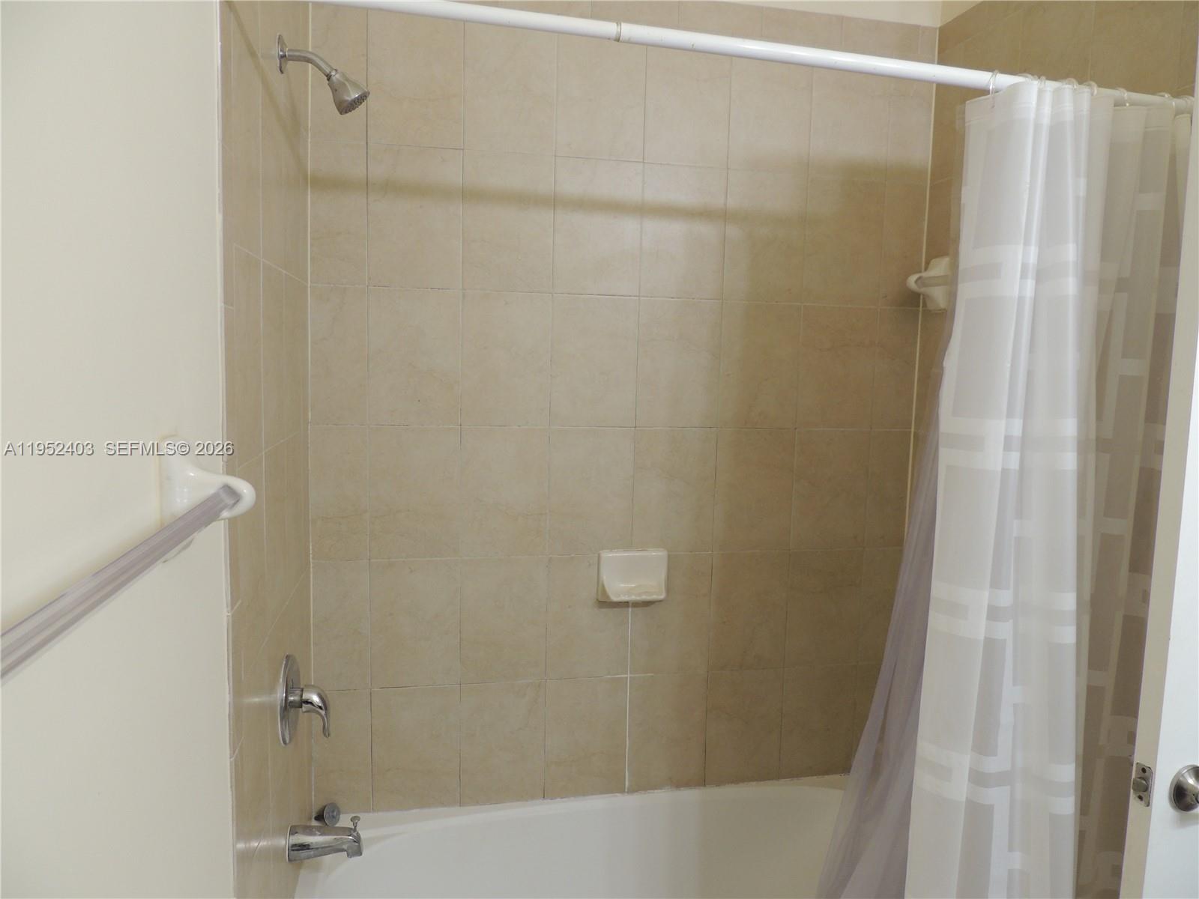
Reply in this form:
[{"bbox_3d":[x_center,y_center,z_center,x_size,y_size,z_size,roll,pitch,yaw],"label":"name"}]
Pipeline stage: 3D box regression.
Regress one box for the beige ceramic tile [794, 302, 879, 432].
[{"bbox_3d":[0.589,-0.201,2.061,0.201,0.302,0.009,0,7,-12],"label":"beige ceramic tile"}]

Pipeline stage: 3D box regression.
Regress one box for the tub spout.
[{"bbox_3d":[-0.520,0.738,1.585,0.134,0.084,0.057,0,6,-12],"label":"tub spout"}]

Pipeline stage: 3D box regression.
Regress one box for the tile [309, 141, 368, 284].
[{"bbox_3d":[-0.561,-0.508,1.794,0.117,0.303,0.009,0,6,-11],"label":"tile"}]

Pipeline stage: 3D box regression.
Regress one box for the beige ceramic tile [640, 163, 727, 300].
[{"bbox_3d":[0.197,-0.507,1.949,0.202,0.303,0.010,0,6,-12],"label":"beige ceramic tile"}]

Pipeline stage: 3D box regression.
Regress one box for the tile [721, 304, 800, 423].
[{"bbox_3d":[0.393,-0.205,2.042,0.204,0.306,0.010,0,6,-11],"label":"tile"}]

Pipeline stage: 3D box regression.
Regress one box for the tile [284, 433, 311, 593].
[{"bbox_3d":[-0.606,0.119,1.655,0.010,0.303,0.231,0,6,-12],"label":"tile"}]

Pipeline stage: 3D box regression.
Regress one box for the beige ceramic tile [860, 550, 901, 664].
[{"bbox_3d":[0.730,0.405,2.159,0.111,0.303,0.009,0,6,-11],"label":"beige ceramic tile"}]

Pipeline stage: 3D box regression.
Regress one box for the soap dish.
[{"bbox_3d":[0.087,0.310,1.977,0.166,0.127,0.069,0,6,-12],"label":"soap dish"}]

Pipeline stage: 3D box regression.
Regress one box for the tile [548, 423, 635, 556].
[{"bbox_3d":[-0.018,0.101,1.995,0.204,0.306,0.010,0,6,-11],"label":"tile"}]

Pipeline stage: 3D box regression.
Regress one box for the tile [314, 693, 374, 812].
[{"bbox_3d":[-0.600,0.710,1.947,0.125,0.301,0.010,0,6,-11],"label":"tile"}]

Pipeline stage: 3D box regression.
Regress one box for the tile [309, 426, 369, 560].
[{"bbox_3d":[-0.585,0.100,1.881,0.125,0.306,0.010,0,6,-11],"label":"tile"}]

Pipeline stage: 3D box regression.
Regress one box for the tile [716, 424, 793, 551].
[{"bbox_3d":[0.381,0.102,2.055,0.201,0.302,0.009,0,7,-12],"label":"tile"}]

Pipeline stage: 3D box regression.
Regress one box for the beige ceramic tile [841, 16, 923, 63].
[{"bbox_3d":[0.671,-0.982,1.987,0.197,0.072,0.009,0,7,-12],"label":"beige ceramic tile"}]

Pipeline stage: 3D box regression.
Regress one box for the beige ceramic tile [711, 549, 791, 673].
[{"bbox_3d":[0.374,0.405,2.089,0.201,0.302,0.009,0,7,-12],"label":"beige ceramic tile"}]

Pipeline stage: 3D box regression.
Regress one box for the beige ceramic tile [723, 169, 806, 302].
[{"bbox_3d":[0.397,-0.506,1.987,0.202,0.303,0.009,0,6,-11],"label":"beige ceramic tile"}]

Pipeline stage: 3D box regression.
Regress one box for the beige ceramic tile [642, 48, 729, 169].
[{"bbox_3d":[0.204,-0.810,1.917,0.202,0.303,0.010,0,6,-12],"label":"beige ceramic tile"}]

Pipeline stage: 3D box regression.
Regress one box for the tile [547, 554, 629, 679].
[{"bbox_3d":[-0.025,0.404,2.006,0.202,0.303,0.009,0,6,-11],"label":"tile"}]

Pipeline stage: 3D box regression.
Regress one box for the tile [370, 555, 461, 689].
[{"bbox_3d":[-0.425,0.403,1.926,0.202,0.303,0.009,0,6,-11],"label":"tile"}]

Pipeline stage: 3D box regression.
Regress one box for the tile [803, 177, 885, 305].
[{"bbox_3d":[0.596,-0.504,2.025,0.202,0.303,0.010,0,6,-11],"label":"tile"}]

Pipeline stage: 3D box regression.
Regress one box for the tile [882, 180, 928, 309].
[{"bbox_3d":[0.753,-0.505,2.063,0.112,0.303,0.010,0,6,-12],"label":"tile"}]

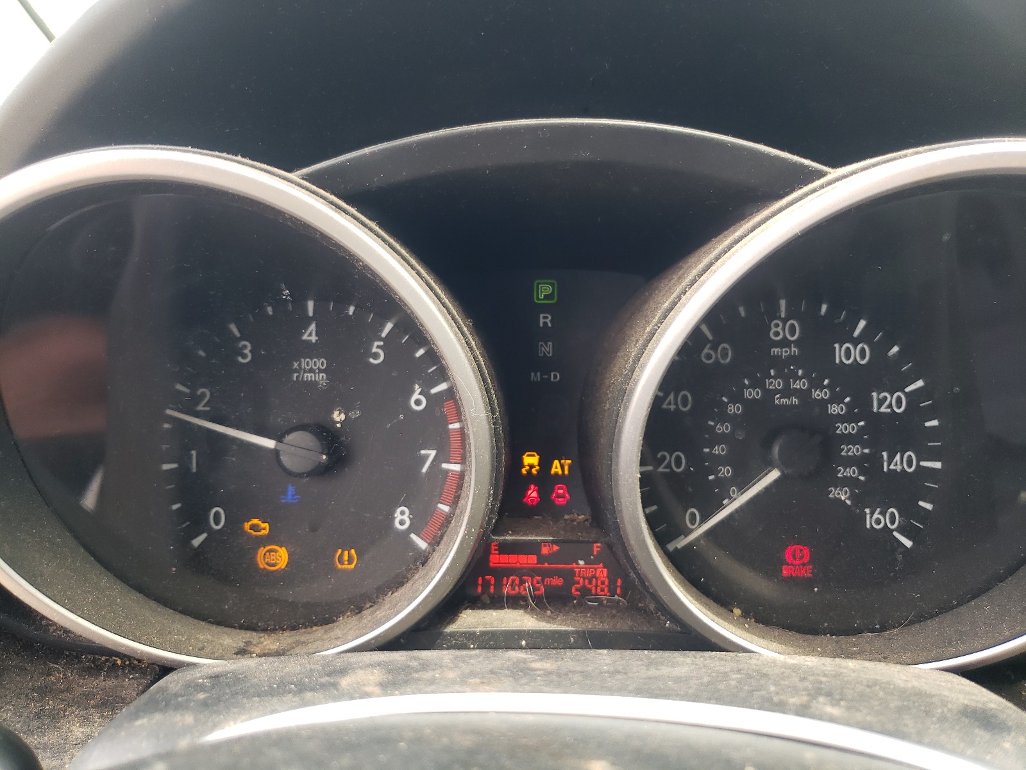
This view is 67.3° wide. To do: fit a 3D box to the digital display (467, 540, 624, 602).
[{"bbox_3d":[0.010,0.055,0.233,0.048,0.018,0.007,0,-7,1],"label":"digital display"}]

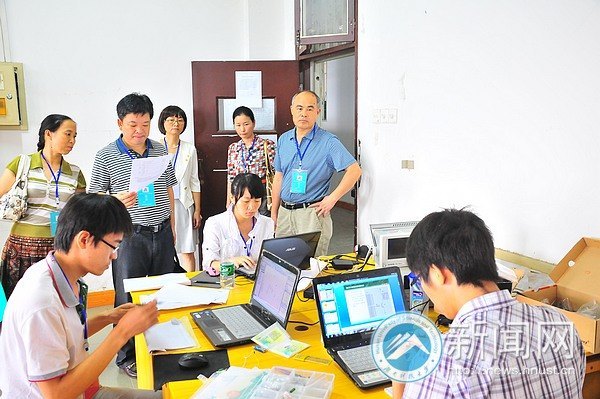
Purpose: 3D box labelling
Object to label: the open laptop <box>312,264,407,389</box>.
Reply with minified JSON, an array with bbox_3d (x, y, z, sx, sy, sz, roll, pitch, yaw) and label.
[{"bbox_3d":[0.278,0.417,1.841,0.350,0.256,0.353,-4,9,-22],"label":"open laptop"}]

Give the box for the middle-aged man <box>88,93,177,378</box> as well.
[{"bbox_3d":[-0.988,0.231,3.336,0.540,1.700,0.380,-4,9,-25],"label":"middle-aged man"}]

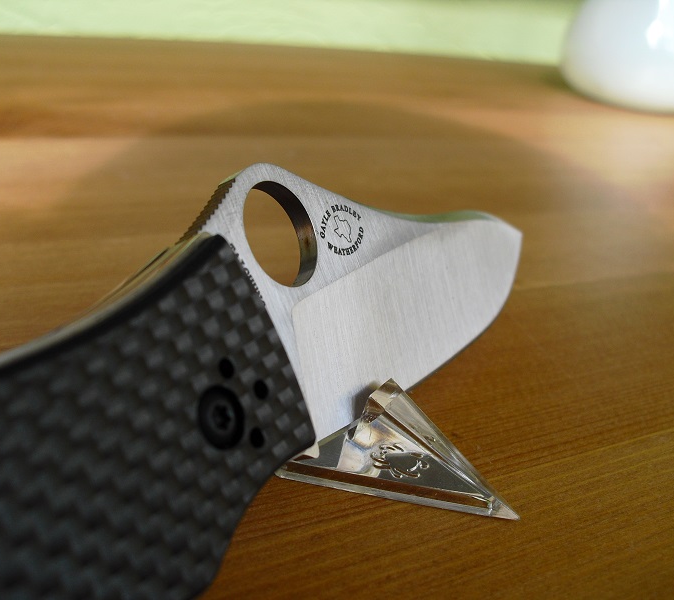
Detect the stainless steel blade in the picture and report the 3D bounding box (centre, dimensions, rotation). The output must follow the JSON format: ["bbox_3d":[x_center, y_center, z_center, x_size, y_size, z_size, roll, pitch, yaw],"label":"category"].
[{"bbox_3d":[0.011,-0.006,0.132,0.003,0.037,0.101,-19,2,35],"label":"stainless steel blade"}]

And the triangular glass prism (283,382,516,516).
[{"bbox_3d":[0.010,0.016,0.113,0.032,0.011,0.020,7,23,16],"label":"triangular glass prism"}]

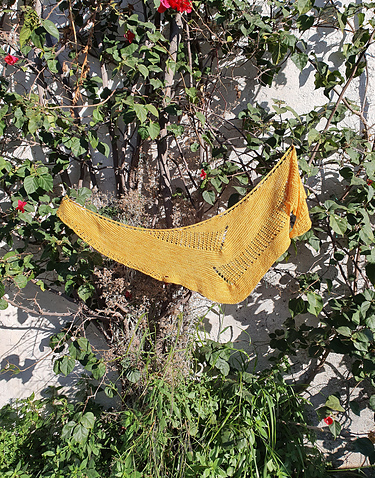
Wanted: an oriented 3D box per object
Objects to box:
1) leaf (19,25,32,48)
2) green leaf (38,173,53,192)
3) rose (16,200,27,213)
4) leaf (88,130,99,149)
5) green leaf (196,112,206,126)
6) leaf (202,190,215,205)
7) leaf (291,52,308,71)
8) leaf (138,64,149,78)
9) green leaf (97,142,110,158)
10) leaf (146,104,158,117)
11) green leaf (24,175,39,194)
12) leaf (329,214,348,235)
[{"bbox_3d":[-0.798,-0.998,1.850,0.069,0.108,0.035,1,4,10],"label":"leaf"},{"bbox_3d":[-0.699,-0.276,1.850,0.071,0.105,0.030,-27,-18,-9],"label":"green leaf"},{"bbox_3d":[-0.832,-0.163,1.880,0.053,0.066,0.050,0,5,0],"label":"rose"},{"bbox_3d":[-0.463,-0.490,1.850,0.049,0.099,0.030,0,4,0],"label":"leaf"},{"bbox_3d":[0.070,-0.603,1.880,0.050,0.070,0.025,0,4,0],"label":"green leaf"},{"bbox_3d":[0.112,-0.213,1.950,0.060,0.084,0.025,-27,-13,-7],"label":"leaf"},{"bbox_3d":[0.576,-0.912,1.930,0.092,0.103,0.030,0,4,0],"label":"leaf"},{"bbox_3d":[-0.213,-0.819,1.830,0.041,0.081,0.030,-31,-17,-11],"label":"leaf"},{"bbox_3d":[-0.419,-0.446,1.880,0.055,0.089,0.040,-24,-14,-6],"label":"green leaf"},{"bbox_3d":[-0.170,-0.623,1.820,0.058,0.068,0.030,0,4,0],"label":"leaf"},{"bbox_3d":[-0.756,-0.264,1.820,0.068,0.087,0.030,0,4,0],"label":"green leaf"},{"bbox_3d":[0.731,-0.069,1.820,0.080,0.121,0.030,-27,-18,-9],"label":"leaf"}]

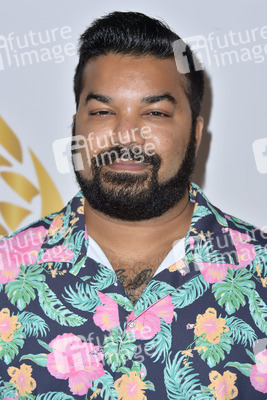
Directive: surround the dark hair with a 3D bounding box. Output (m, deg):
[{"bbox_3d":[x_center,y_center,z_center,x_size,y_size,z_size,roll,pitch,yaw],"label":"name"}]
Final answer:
[{"bbox_3d":[0.009,-0.156,1.420,0.165,0.170,0.205,0,0,12],"label":"dark hair"}]

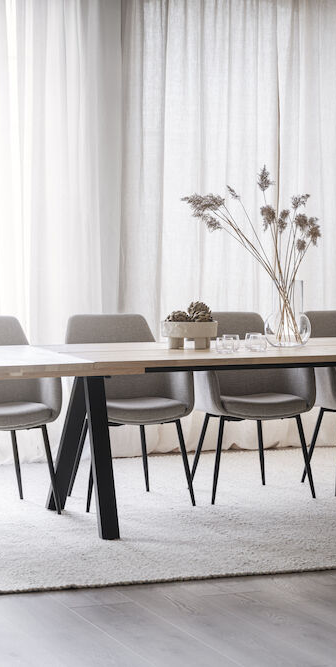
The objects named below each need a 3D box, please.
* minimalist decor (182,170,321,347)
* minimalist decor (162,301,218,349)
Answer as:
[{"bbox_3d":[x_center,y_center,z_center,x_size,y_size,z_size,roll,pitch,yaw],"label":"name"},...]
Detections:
[{"bbox_3d":[0.385,-0.353,7.180,0.636,0.823,0.400,0,4,0],"label":"minimalist decor"},{"bbox_3d":[0.104,-0.041,7.104,0.251,0.210,0.251,0,4,0],"label":"minimalist decor"}]

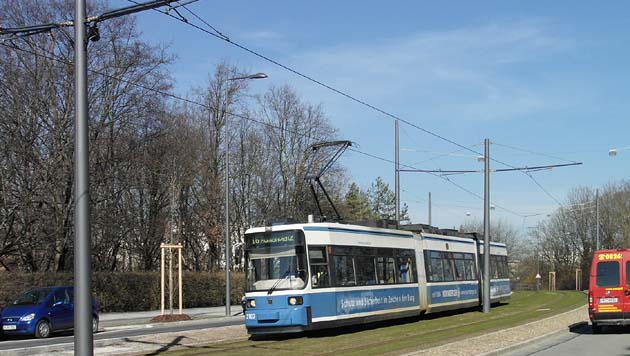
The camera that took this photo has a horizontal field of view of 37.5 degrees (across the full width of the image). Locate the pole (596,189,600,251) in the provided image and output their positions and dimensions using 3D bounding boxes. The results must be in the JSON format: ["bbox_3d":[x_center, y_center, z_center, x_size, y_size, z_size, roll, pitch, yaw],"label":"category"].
[{"bbox_3d":[18.506,4.240,61.000,0.200,7.121,0.200,0,-5,0],"label":"pole"}]

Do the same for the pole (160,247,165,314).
[{"bbox_3d":[-5.736,3.850,35.000,0.090,2.690,0.090,0,-5,0],"label":"pole"}]

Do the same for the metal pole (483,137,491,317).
[{"bbox_3d":[7.106,1.976,38.700,0.240,7.266,0.240,0,-5,0],"label":"metal pole"}]

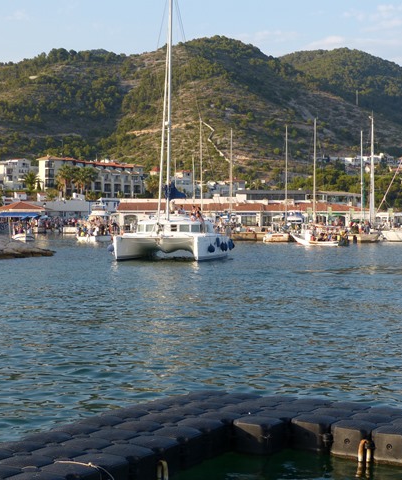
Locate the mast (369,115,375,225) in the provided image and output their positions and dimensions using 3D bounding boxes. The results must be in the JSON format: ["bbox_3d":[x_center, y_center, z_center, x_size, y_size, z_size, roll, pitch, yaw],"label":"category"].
[{"bbox_3d":[22.559,-9.016,146.000,0.280,15.300,0.280,0,1,0],"label":"mast"}]

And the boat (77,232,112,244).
[{"bbox_3d":[-13.889,-0.230,142.000,2.200,1.300,5.600,-1,1,-38],"label":"boat"}]

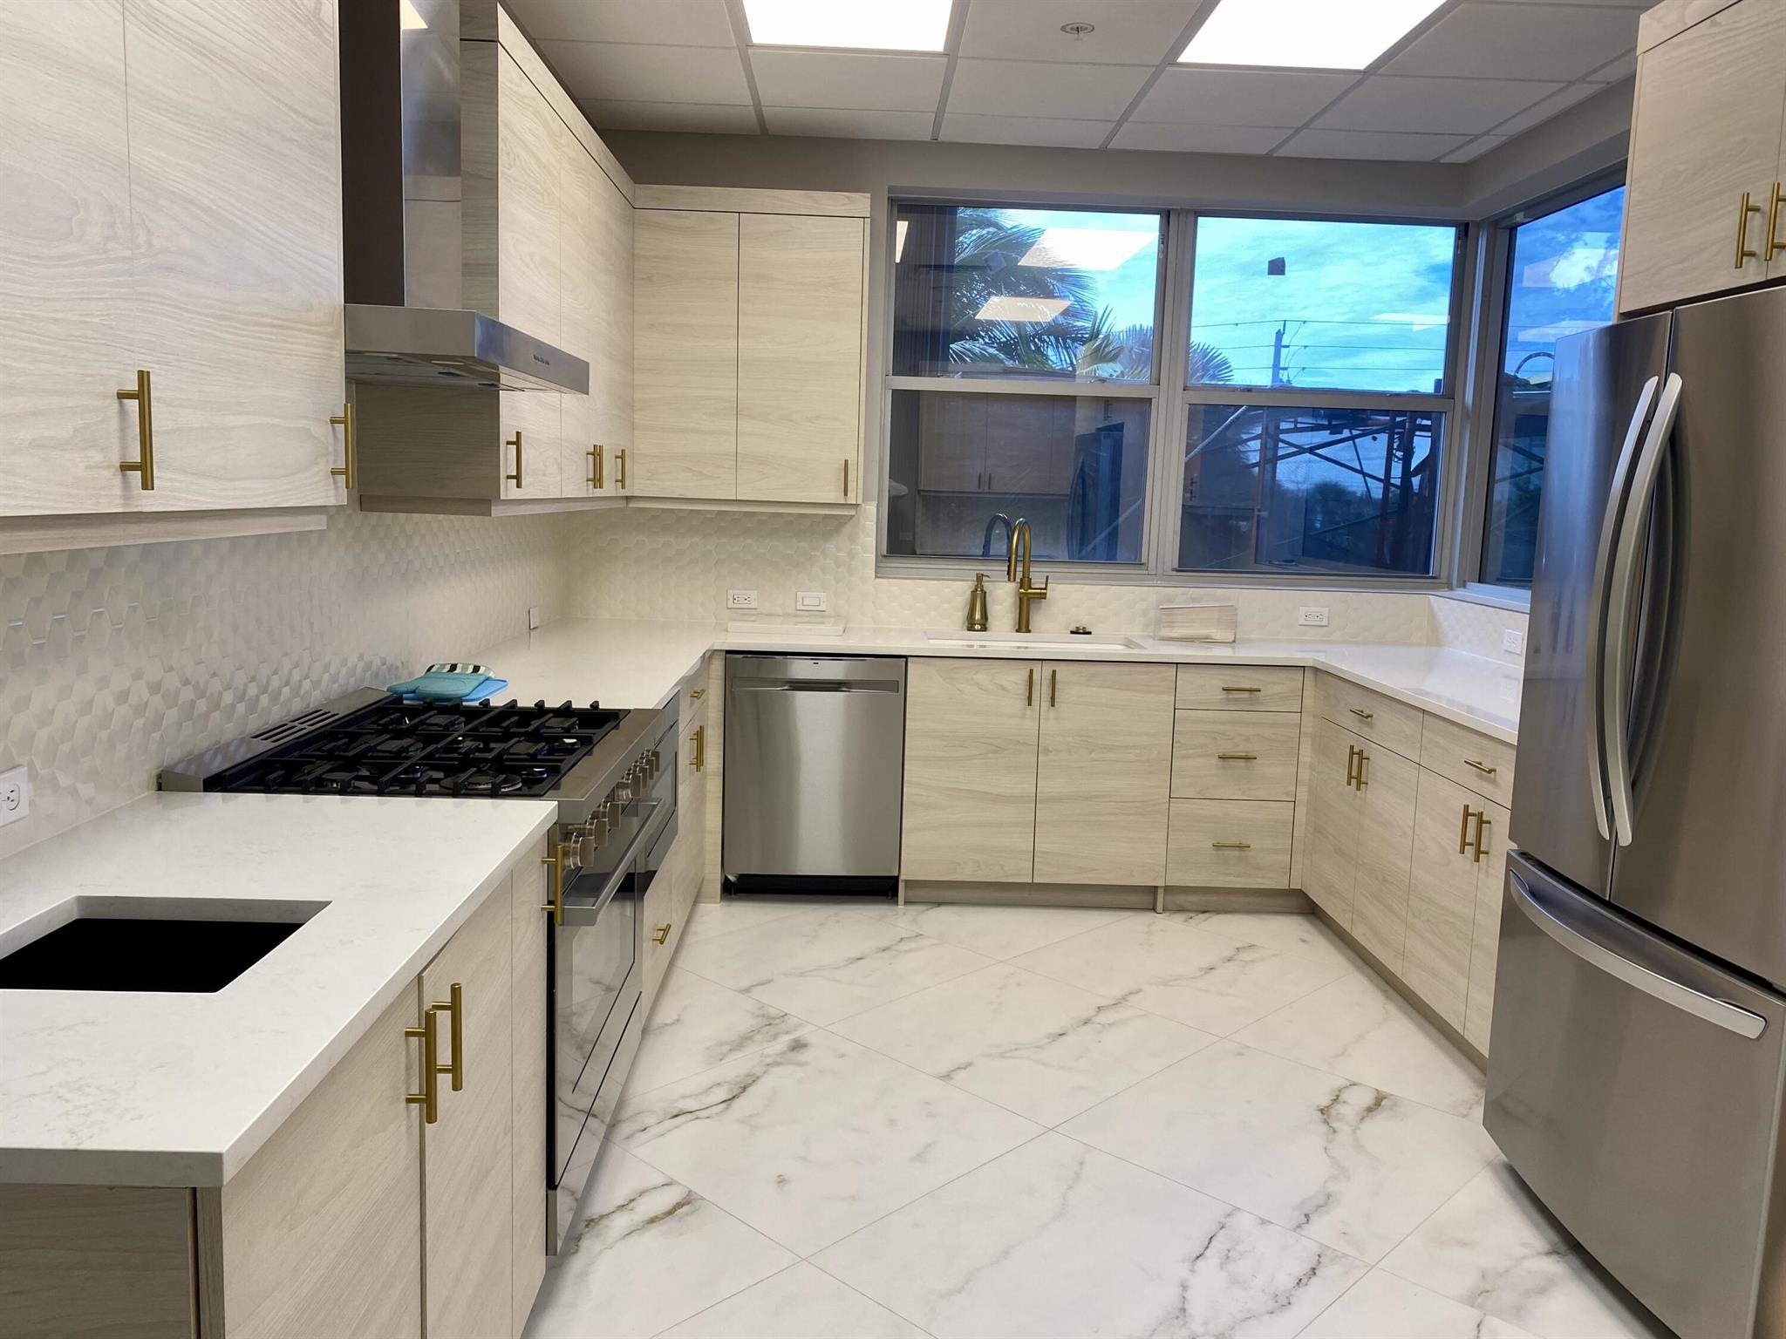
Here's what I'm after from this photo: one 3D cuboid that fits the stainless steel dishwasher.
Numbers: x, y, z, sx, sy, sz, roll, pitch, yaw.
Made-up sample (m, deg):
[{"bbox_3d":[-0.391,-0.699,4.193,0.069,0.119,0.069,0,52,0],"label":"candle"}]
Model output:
[{"bbox_3d":[-0.273,0.345,4.820,0.605,0.860,0.600,1,7,-1],"label":"stainless steel dishwasher"}]

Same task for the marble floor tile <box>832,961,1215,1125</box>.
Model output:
[{"bbox_3d":[0.343,0.967,3.542,0.753,0.010,0.753,9,10,43],"label":"marble floor tile"}]

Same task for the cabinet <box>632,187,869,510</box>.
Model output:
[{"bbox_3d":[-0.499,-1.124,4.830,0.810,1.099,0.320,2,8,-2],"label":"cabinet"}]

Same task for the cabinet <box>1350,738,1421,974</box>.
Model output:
[{"bbox_3d":[1.702,0.545,3.923,0.560,0.613,0.397,1,7,-1],"label":"cabinet"}]

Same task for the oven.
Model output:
[{"bbox_3d":[-0.856,0.572,2.701,0.685,0.865,0.925,1,7,-1],"label":"oven"}]

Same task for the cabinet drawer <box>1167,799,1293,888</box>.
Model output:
[{"bbox_3d":[1.151,0.568,4.811,0.428,0.309,0.460,1,7,-1],"label":"cabinet drawer"}]

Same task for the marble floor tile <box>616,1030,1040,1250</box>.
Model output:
[{"bbox_3d":[-0.177,1.022,3.003,0.753,0.010,0.753,9,10,43],"label":"marble floor tile"}]

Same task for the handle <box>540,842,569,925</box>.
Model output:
[{"bbox_3d":[-0.549,0.346,2.162,0.036,0.129,0.012,2,8,-2],"label":"handle"}]

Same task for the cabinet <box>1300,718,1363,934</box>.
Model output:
[{"bbox_3d":[1.739,0.503,4.392,0.595,0.623,0.412,2,8,-2],"label":"cabinet"}]

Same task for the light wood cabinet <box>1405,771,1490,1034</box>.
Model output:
[{"bbox_3d":[1.759,0.610,3.597,0.595,0.623,0.390,2,8,-2],"label":"light wood cabinet"}]

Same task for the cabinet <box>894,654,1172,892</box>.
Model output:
[{"bbox_3d":[0.497,0.319,4.907,0.921,0.778,0.600,2,8,-2],"label":"cabinet"}]

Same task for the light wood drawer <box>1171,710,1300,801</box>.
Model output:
[{"bbox_3d":[1.178,0.264,4.887,0.436,0.314,0.530,2,8,-2],"label":"light wood drawer"}]

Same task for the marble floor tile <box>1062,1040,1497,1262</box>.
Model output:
[{"bbox_3d":[0.904,1.071,3.087,0.764,0.010,0.766,9,10,43],"label":"marble floor tile"}]

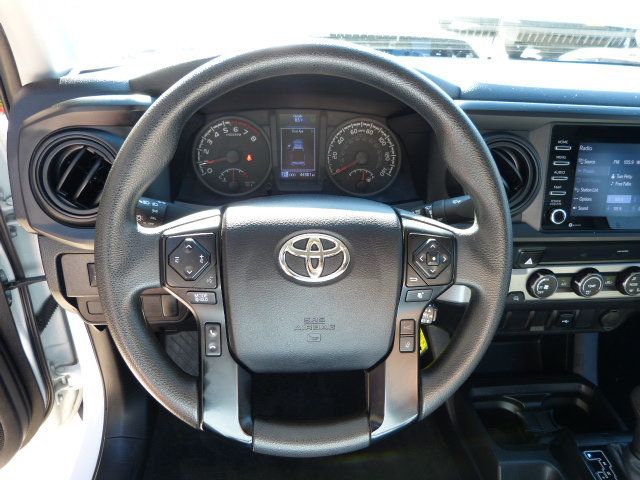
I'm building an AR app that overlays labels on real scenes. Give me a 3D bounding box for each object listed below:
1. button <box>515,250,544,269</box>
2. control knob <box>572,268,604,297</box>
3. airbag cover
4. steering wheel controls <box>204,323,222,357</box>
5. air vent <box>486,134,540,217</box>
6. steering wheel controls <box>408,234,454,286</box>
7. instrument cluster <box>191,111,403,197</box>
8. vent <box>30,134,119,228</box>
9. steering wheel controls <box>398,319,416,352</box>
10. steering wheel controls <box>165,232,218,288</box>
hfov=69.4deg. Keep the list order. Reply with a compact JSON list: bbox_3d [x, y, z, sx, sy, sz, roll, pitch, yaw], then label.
[{"bbox_3d":[0.251,0.023,0.553,0.034,0.021,0.013,0,14,-9],"label":"button"},{"bbox_3d":[0.325,0.051,0.560,0.034,0.034,0.017,0,14,-9],"label":"control knob"},{"bbox_3d":[-0.008,0.042,0.456,0.170,0.166,0.050,0,7,-9],"label":"airbag cover"},{"bbox_3d":[-0.100,0.093,0.434,0.018,0.034,0.011,0,7,-9],"label":"steering wheel controls"},{"bbox_3d":[0.210,-0.077,0.553,0.099,0.099,0.035,0,16,-9],"label":"air vent"},{"bbox_3d":[0.110,0.020,0.457,0.046,0.051,0.018,0,7,-9],"label":"steering wheel controls"},{"bbox_3d":[-0.030,-0.111,0.600,0.272,0.112,0.045,0,9,-9],"label":"instrument cluster"},{"bbox_3d":[-0.245,-0.064,0.476,0.099,0.099,0.035,-1,17,-14],"label":"vent"},{"bbox_3d":[0.088,0.096,0.463,0.018,0.034,0.011,0,7,-9],"label":"steering wheel controls"},{"bbox_3d":[-0.118,0.019,0.422,0.047,0.051,0.018,0,7,-9],"label":"steering wheel controls"}]

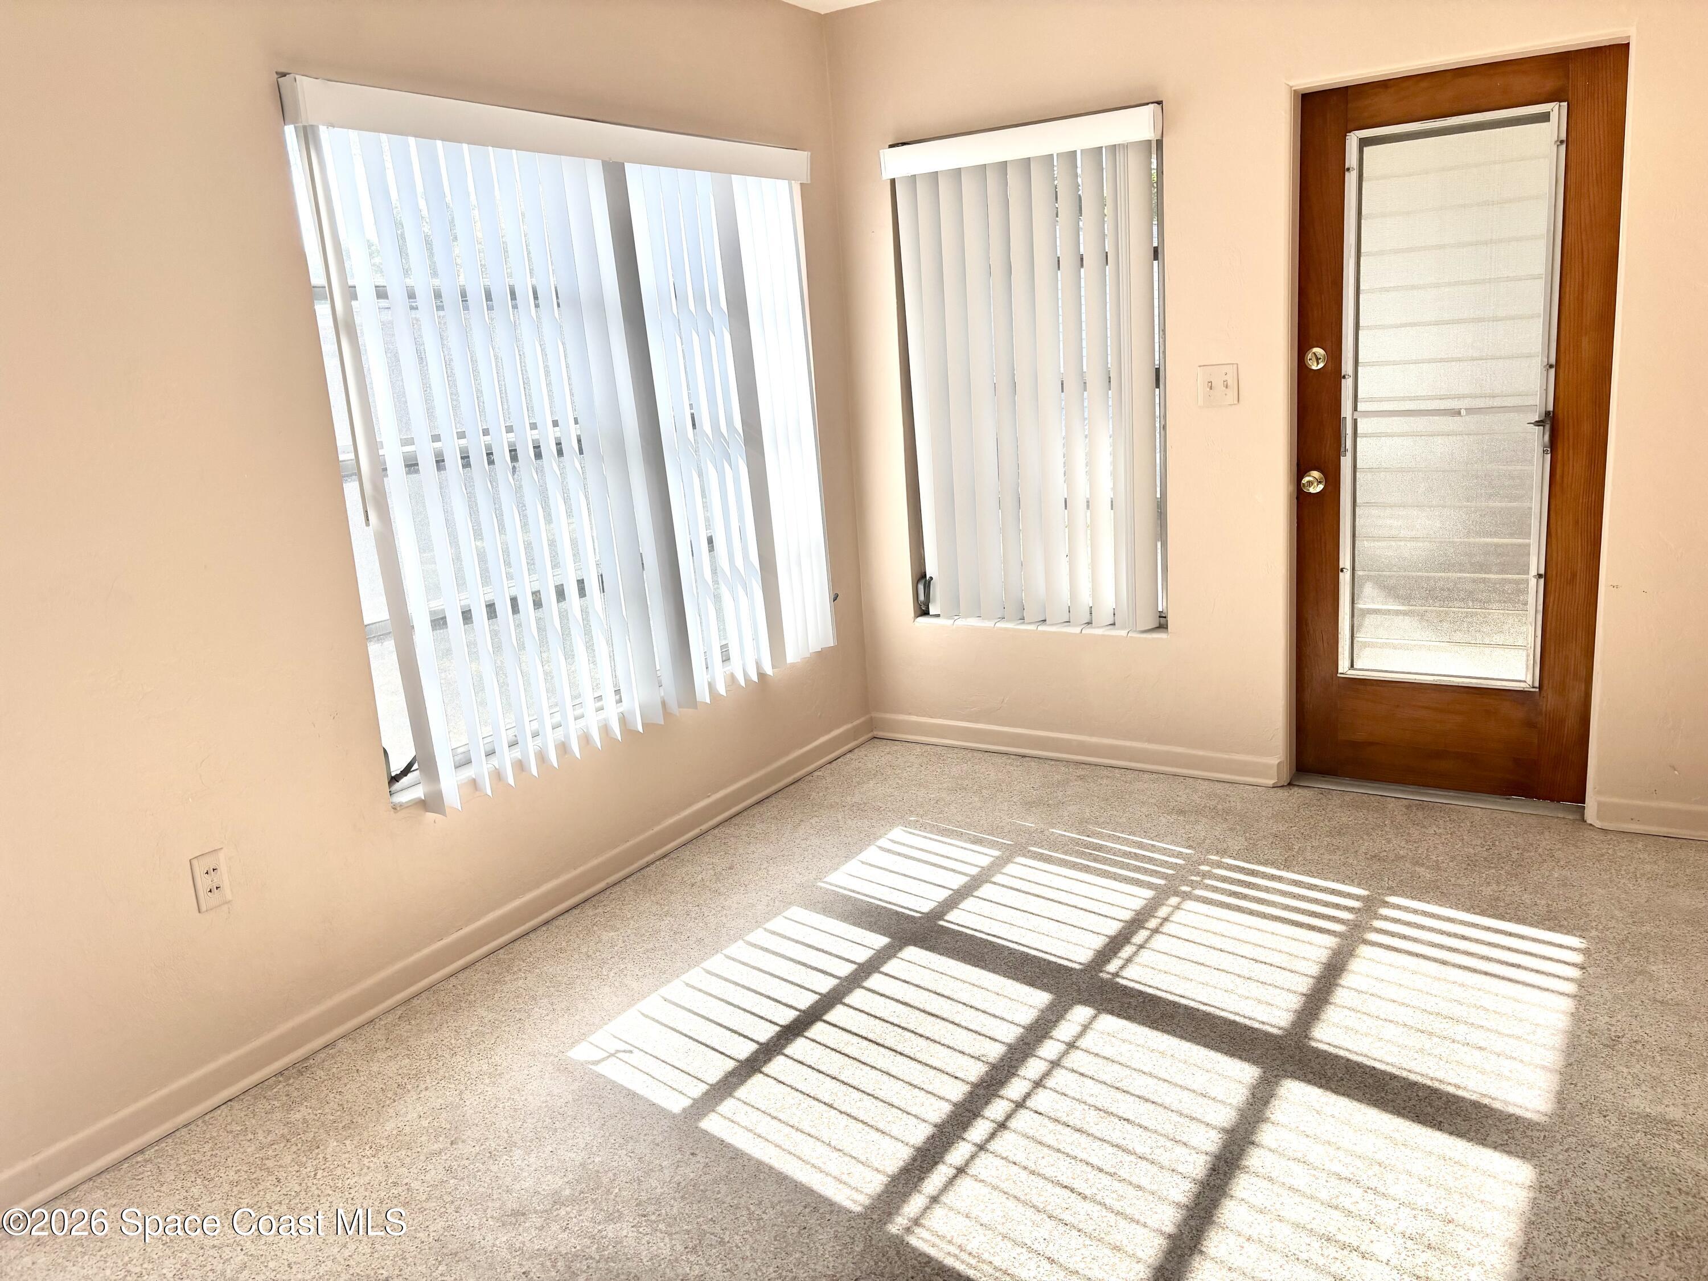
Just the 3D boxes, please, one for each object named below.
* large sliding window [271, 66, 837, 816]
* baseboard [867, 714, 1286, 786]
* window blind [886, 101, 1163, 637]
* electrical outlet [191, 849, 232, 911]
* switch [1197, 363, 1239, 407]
[{"bbox_3d":[-0.625,-0.590,3.574,0.130,1.612,1.894,4,15,32],"label":"large sliding window"},{"bbox_3d":[0.703,0.369,4.386,1.484,0.089,0.020,4,15,32],"label":"baseboard"},{"bbox_3d":[0.560,-0.818,4.149,0.928,1.575,0.100,4,15,32],"label":"window blind"},{"bbox_3d":[-1.306,0.488,2.606,0.010,0.115,0.071,4,15,32],"label":"electrical outlet"},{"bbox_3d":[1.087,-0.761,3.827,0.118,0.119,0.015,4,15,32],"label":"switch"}]

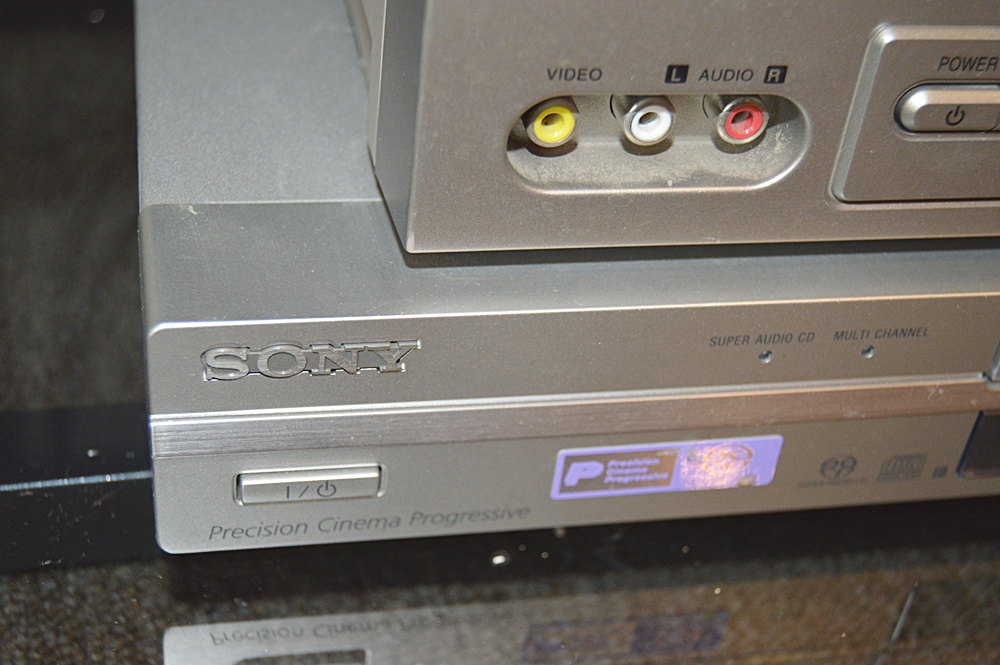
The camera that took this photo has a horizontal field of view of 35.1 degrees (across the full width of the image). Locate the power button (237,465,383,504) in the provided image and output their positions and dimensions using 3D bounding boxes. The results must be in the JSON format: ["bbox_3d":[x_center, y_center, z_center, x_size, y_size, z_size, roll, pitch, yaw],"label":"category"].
[{"bbox_3d":[-0.031,0.025,0.260,0.022,0.006,0.003,-2,37,-13],"label":"power button"}]

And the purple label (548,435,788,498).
[{"bbox_3d":[0.029,0.024,0.275,0.041,0.011,0.001,-2,37,-13],"label":"purple label"}]

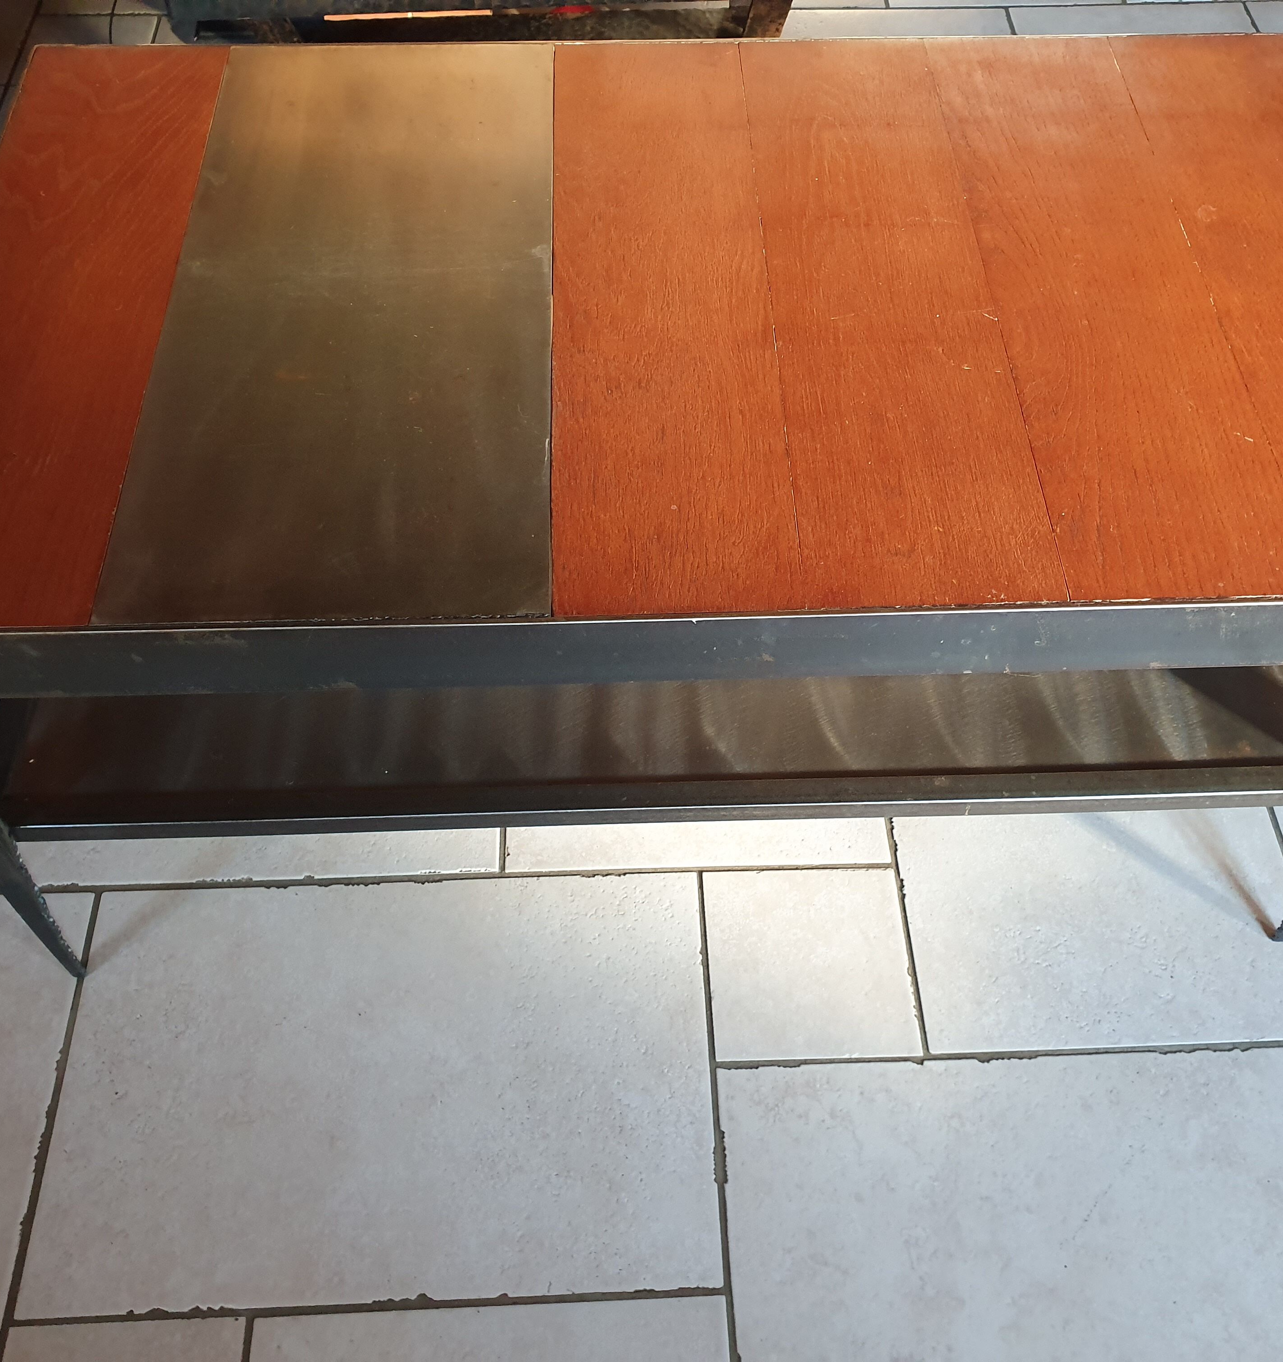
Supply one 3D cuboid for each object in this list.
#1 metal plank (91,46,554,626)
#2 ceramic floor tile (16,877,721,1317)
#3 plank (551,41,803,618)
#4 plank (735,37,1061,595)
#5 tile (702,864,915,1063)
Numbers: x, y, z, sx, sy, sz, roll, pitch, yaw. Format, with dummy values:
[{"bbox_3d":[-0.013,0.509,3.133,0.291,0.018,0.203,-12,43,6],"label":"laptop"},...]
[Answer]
[{"bbox_3d":[-0.179,-0.255,0.881,0.244,0.005,0.546,-2,55,-2],"label":"metal plank"},{"bbox_3d":[-0.192,0.301,1.037,0.489,0.010,0.320,-1,55,-2],"label":"ceramic floor tile"},{"bbox_3d":[0.012,-0.254,0.892,0.137,0.020,0.546,-1,55,-1],"label":"plank"},{"bbox_3d":[0.152,-0.259,0.896,0.144,0.020,0.545,-1,55,-1],"label":"plank"},{"bbox_3d":[0.133,0.226,1.091,0.158,0.010,0.158,-1,55,-2],"label":"tile"}]

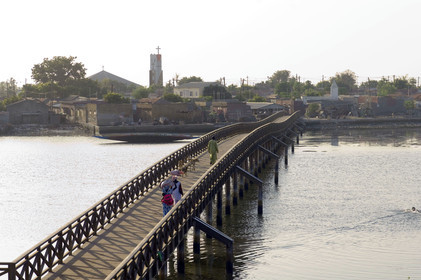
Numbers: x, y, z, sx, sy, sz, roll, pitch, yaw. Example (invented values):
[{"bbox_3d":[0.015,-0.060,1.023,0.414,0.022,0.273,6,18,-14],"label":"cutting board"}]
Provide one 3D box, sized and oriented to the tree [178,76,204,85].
[{"bbox_3d":[-5.638,-13.055,354.760,7.600,10.620,7.600,0,2,0],"label":"tree"}]

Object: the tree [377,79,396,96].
[{"bbox_3d":[45.160,-11.006,314.809,5.600,9.550,5.600,0,2,0],"label":"tree"}]

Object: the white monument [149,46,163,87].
[{"bbox_3d":[-15.885,-17.677,359.589,4.000,19.490,4.000,0,2,0],"label":"white monument"}]

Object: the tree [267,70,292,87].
[{"bbox_3d":[20.084,-14.158,359.722,7.400,12.450,7.400,0,2,0],"label":"tree"}]

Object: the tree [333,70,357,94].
[{"bbox_3d":[37.106,-13.214,339.743,7.400,12.070,7.400,0,2,0],"label":"tree"}]

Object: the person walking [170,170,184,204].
[{"bbox_3d":[-1.460,2.329,55.128,0.600,1.830,0.450,0,2,4],"label":"person walking"}]

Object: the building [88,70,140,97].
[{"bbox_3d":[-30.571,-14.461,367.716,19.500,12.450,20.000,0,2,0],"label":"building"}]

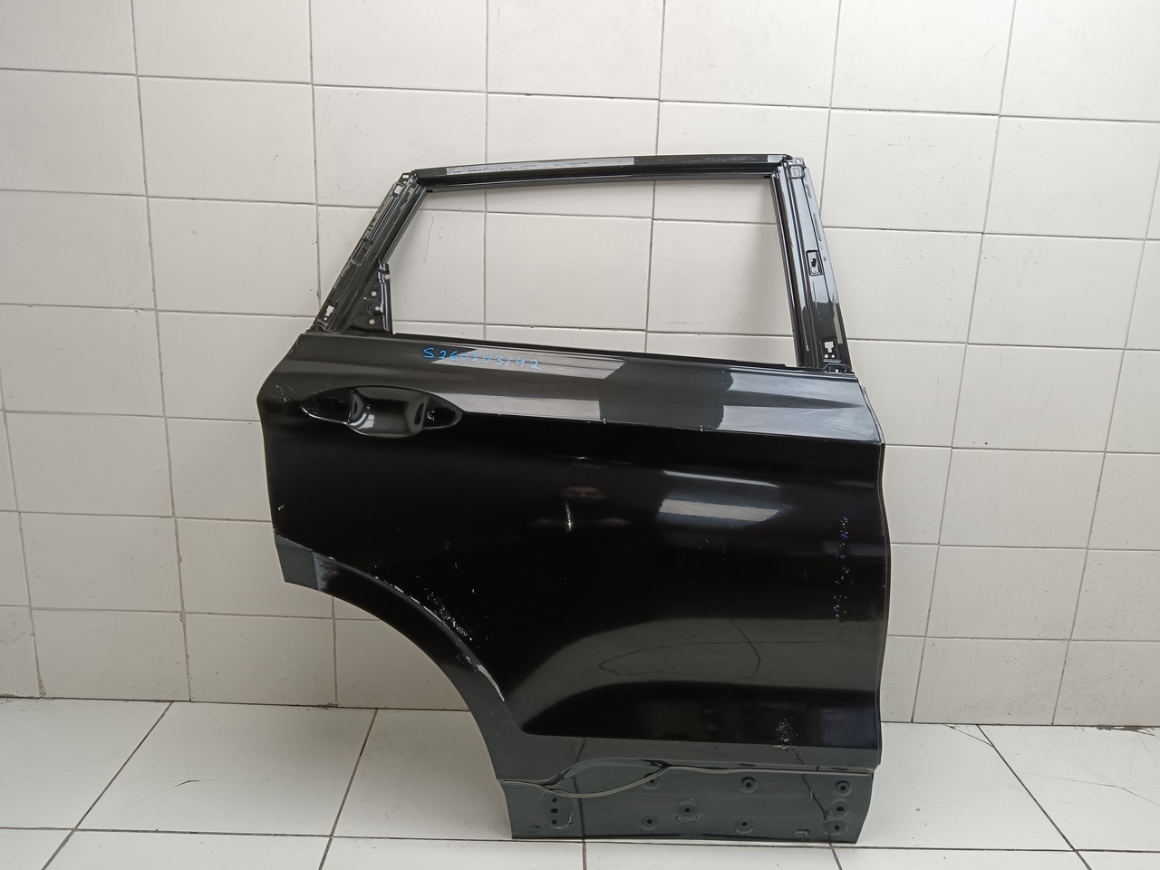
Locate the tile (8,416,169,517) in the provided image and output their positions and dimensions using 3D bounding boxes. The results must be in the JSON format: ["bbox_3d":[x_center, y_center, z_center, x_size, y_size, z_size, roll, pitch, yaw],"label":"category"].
[{"bbox_3d":[-0.943,0.058,1.751,0.300,0.200,0.009,2,15,-1],"label":"tile"}]

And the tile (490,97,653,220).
[{"bbox_3d":[-0.015,-0.497,1.621,0.300,0.200,0.010,2,15,-1],"label":"tile"}]

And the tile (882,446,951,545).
[{"bbox_3d":[0.569,0.116,1.782,0.300,0.200,0.009,2,15,-1],"label":"tile"}]

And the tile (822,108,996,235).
[{"bbox_3d":[0.591,-0.475,1.634,0.300,0.200,0.010,2,15,-1],"label":"tile"}]

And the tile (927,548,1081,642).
[{"bbox_3d":[0.866,0.322,1.847,0.300,0.200,0.009,2,15,-1],"label":"tile"}]

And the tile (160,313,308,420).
[{"bbox_3d":[-0.634,-0.127,1.706,0.300,0.200,0.009,2,15,-1],"label":"tile"}]

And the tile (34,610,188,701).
[{"bbox_3d":[-0.961,0.452,1.860,0.300,0.200,0.010,2,15,-1],"label":"tile"}]

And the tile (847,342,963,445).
[{"bbox_3d":[0.577,-0.081,1.736,0.300,0.200,0.009,2,15,-1],"label":"tile"}]

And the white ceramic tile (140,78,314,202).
[{"bbox_3d":[-0.622,-0.521,1.608,0.300,0.200,0.010,2,15,-1],"label":"white ceramic tile"}]

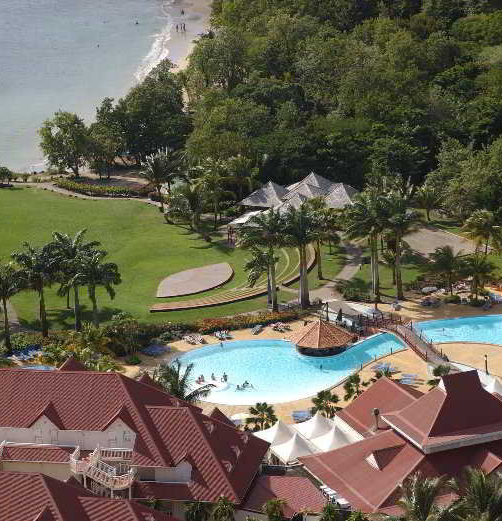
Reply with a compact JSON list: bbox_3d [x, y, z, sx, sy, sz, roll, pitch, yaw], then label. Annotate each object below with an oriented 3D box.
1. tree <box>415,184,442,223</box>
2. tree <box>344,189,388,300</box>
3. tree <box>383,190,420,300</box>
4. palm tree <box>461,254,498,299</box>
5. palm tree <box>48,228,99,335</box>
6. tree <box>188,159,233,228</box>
[{"bbox_3d":[25.650,-8.310,335.120,4.400,5.580,4.400,0,18,4],"label":"tree"},{"bbox_3d":[15.523,-2.114,314.078,5.830,15.390,5.830,-1,18,0],"label":"tree"},{"bbox_3d":[19.280,-1.920,298.900,5.390,14.810,5.390,-1,18,4],"label":"tree"},{"bbox_3d":[30.740,2.317,310.615,4.700,6.220,4.700,2,20,6],"label":"palm tree"},{"bbox_3d":[-22.901,2.812,298.297,6.290,13.600,6.290,-2,20,-4],"label":"palm tree"},{"bbox_3d":[-5.787,-9.627,337.642,6.250,10.490,6.250,0,20,-1],"label":"tree"}]

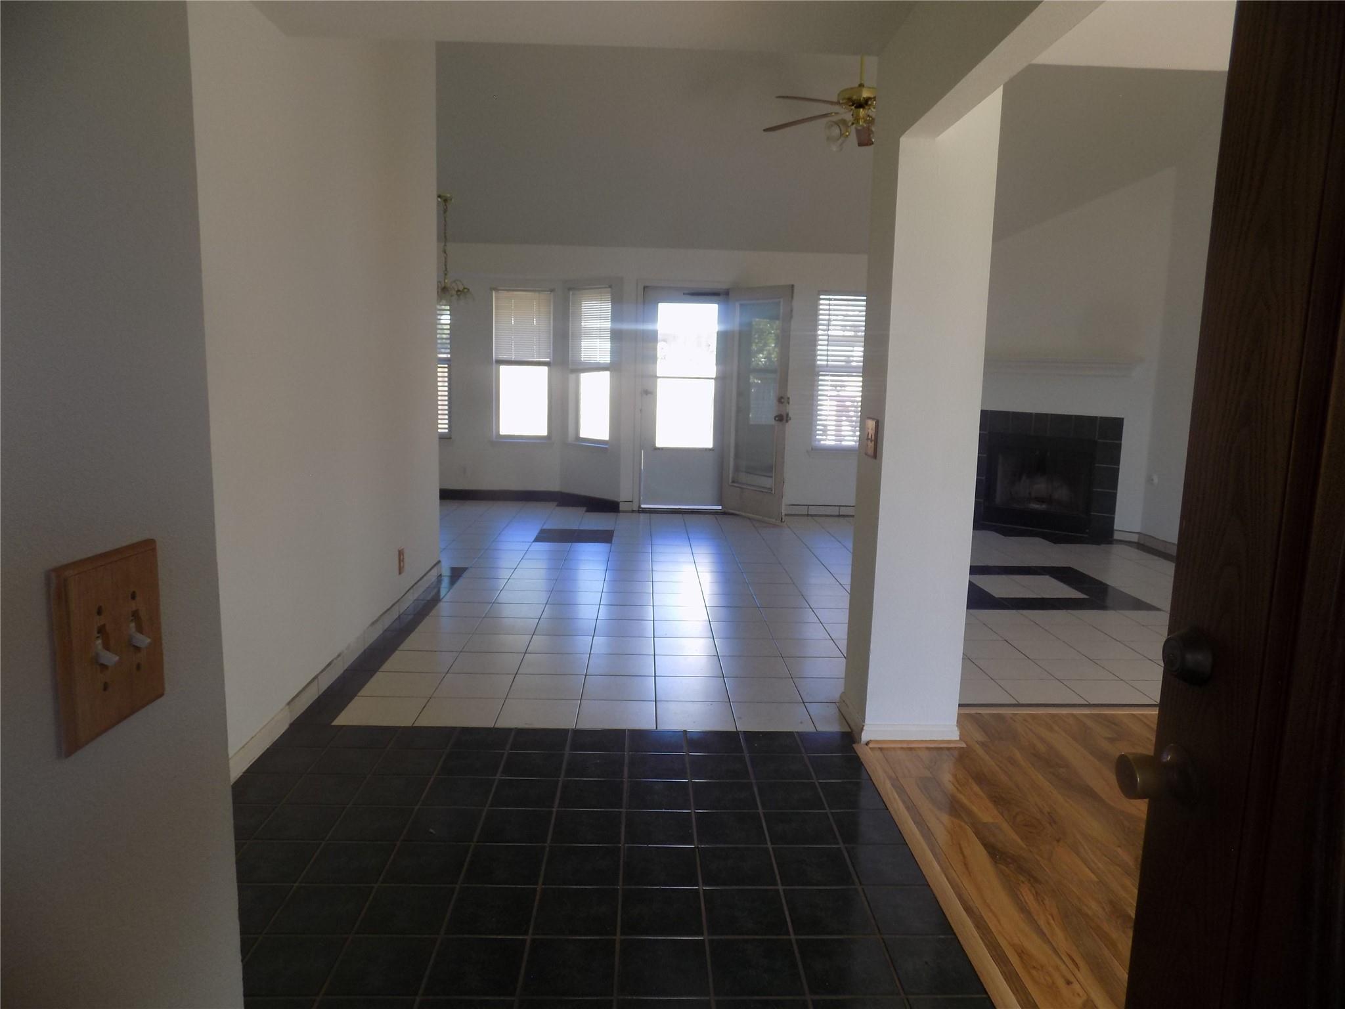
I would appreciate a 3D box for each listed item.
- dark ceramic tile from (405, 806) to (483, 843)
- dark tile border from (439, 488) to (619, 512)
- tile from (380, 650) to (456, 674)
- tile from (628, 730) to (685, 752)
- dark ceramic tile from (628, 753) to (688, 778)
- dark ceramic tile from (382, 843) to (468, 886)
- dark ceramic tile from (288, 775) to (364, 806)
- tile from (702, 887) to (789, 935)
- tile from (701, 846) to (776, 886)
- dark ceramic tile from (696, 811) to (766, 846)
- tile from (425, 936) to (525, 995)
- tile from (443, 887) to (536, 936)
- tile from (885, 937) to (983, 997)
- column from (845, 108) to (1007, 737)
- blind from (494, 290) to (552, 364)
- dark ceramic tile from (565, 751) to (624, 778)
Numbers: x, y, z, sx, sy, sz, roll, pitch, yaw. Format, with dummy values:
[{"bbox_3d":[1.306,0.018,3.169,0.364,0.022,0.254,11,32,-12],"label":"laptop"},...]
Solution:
[{"bbox_3d":[-0.660,0.935,2.595,0.200,0.010,0.200,1,8,-2],"label":"dark ceramic tile"},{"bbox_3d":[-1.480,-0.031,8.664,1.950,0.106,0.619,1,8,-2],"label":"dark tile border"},{"bbox_3d":[-1.140,0.719,4.065,0.299,0.010,0.299,1,8,-2],"label":"tile"},{"bbox_3d":[-0.056,0.865,3.256,0.202,0.010,0.204,1,8,-2],"label":"tile"},{"bbox_3d":[-0.049,0.896,3.040,0.200,0.010,0.200,1,8,-2],"label":"dark ceramic tile"},{"bbox_3d":[-0.654,0.964,2.388,0.197,0.010,0.197,1,8,-2],"label":"dark ceramic tile"},{"bbox_3d":[-1.089,0.904,2.812,0.200,0.010,0.200,1,8,-2],"label":"dark ceramic tile"},{"bbox_3d":[0.181,1.018,2.225,0.202,0.010,0.202,1,8,-2],"label":"tile"},{"bbox_3d":[0.175,0.981,2.416,0.197,0.010,0.197,1,8,-2],"label":"tile"},{"bbox_3d":[0.168,0.958,2.641,0.199,0.010,0.199,1,8,-2],"label":"dark ceramic tile"},{"bbox_3d":[-0.437,1.037,2.000,0.202,0.010,0.202,1,8,-2],"label":"tile"},{"bbox_3d":[-0.444,1.006,2.209,0.199,0.010,0.199,1,8,-2],"label":"tile"},{"bbox_3d":[0.595,1.058,2.037,0.182,0.010,0.199,1,8,-2],"label":"tile"},{"bbox_3d":[0.897,-0.263,3.270,0.364,2.261,0.319,1,8,-2],"label":"column"},{"bbox_3d":[-1.455,-1.745,8.717,0.572,0.720,0.040,1,8,-2],"label":"blind"},{"bbox_3d":[-0.259,0.892,3.034,0.200,0.010,0.200,1,8,-2],"label":"dark ceramic tile"}]

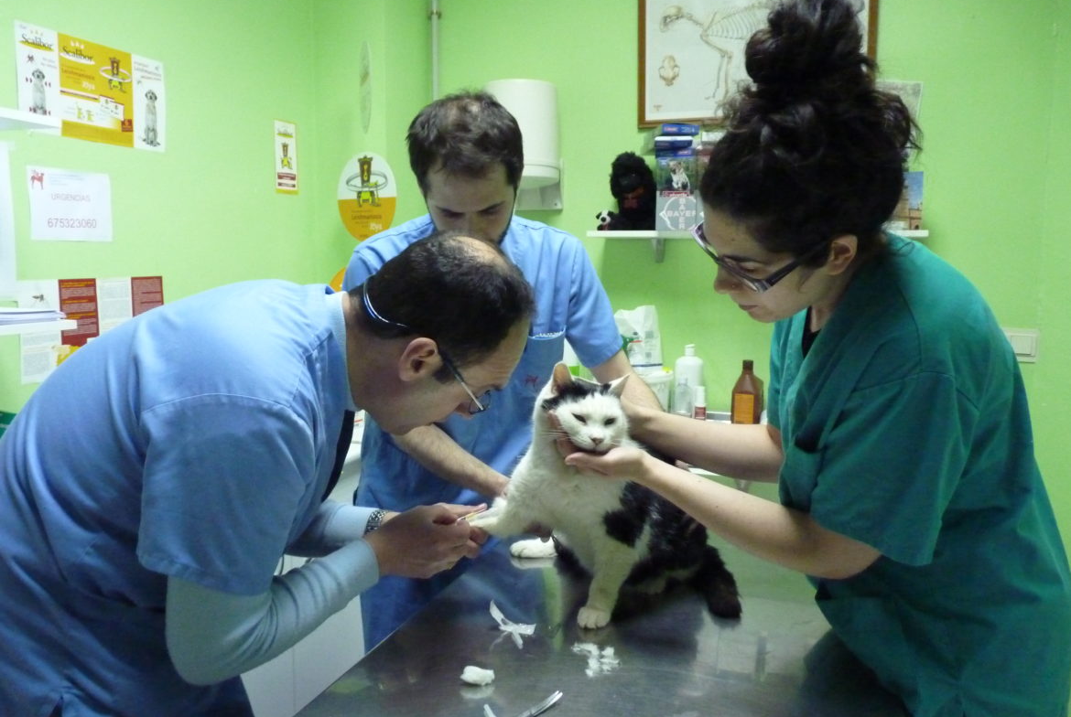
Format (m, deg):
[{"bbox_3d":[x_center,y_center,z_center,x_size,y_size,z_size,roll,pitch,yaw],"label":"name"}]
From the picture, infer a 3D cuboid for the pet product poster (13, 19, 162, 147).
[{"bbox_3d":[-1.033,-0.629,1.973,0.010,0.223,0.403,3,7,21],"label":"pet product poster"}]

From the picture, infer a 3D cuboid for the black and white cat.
[{"bbox_3d":[0.097,0.158,1.120,0.280,0.315,0.350,4,7,30],"label":"black and white cat"}]

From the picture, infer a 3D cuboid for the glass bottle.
[{"bbox_3d":[0.546,0.097,2.150,0.075,0.186,0.065,5,8,32],"label":"glass bottle"}]

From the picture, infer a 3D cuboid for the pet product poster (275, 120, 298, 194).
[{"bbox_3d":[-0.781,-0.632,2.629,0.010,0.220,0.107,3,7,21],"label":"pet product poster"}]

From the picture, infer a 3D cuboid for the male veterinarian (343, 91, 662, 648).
[{"bbox_3d":[-0.083,0.369,1.441,0.540,1.630,0.520,0,7,-3],"label":"male veterinarian"}]

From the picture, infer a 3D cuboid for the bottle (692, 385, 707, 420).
[{"bbox_3d":[0.424,0.117,2.150,0.032,0.095,0.032,3,7,21],"label":"bottle"}]

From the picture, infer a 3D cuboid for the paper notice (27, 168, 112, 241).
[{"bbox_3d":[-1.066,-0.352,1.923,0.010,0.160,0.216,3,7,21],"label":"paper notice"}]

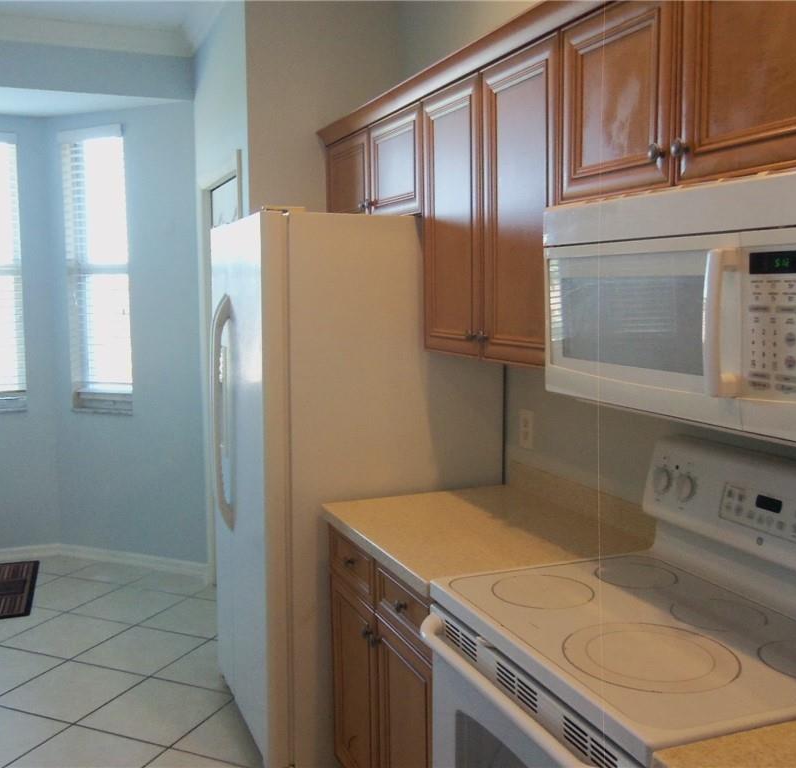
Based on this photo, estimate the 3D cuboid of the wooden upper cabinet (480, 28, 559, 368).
[{"bbox_3d":[0.448,-0.442,2.163,0.330,0.766,0.365,-2,7,-23],"label":"wooden upper cabinet"}]

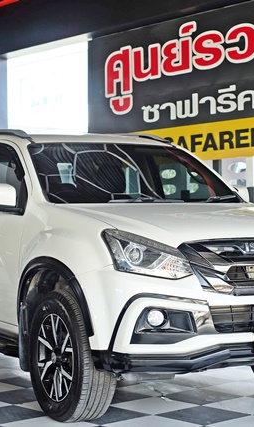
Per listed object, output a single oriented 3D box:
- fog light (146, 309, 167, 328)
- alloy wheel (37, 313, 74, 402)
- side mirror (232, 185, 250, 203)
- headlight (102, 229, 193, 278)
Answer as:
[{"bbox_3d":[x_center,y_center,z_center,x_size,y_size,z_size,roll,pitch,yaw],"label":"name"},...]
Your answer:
[{"bbox_3d":[0.144,0.528,4.743,0.100,0.100,0.070,0,-1,-29],"label":"fog light"},{"bbox_3d":[-0.320,0.794,5.232,0.180,0.488,0.488,0,-1,-29],"label":"alloy wheel"},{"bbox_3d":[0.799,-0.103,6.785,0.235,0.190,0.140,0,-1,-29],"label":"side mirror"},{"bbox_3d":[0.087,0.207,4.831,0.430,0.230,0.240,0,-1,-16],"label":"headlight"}]

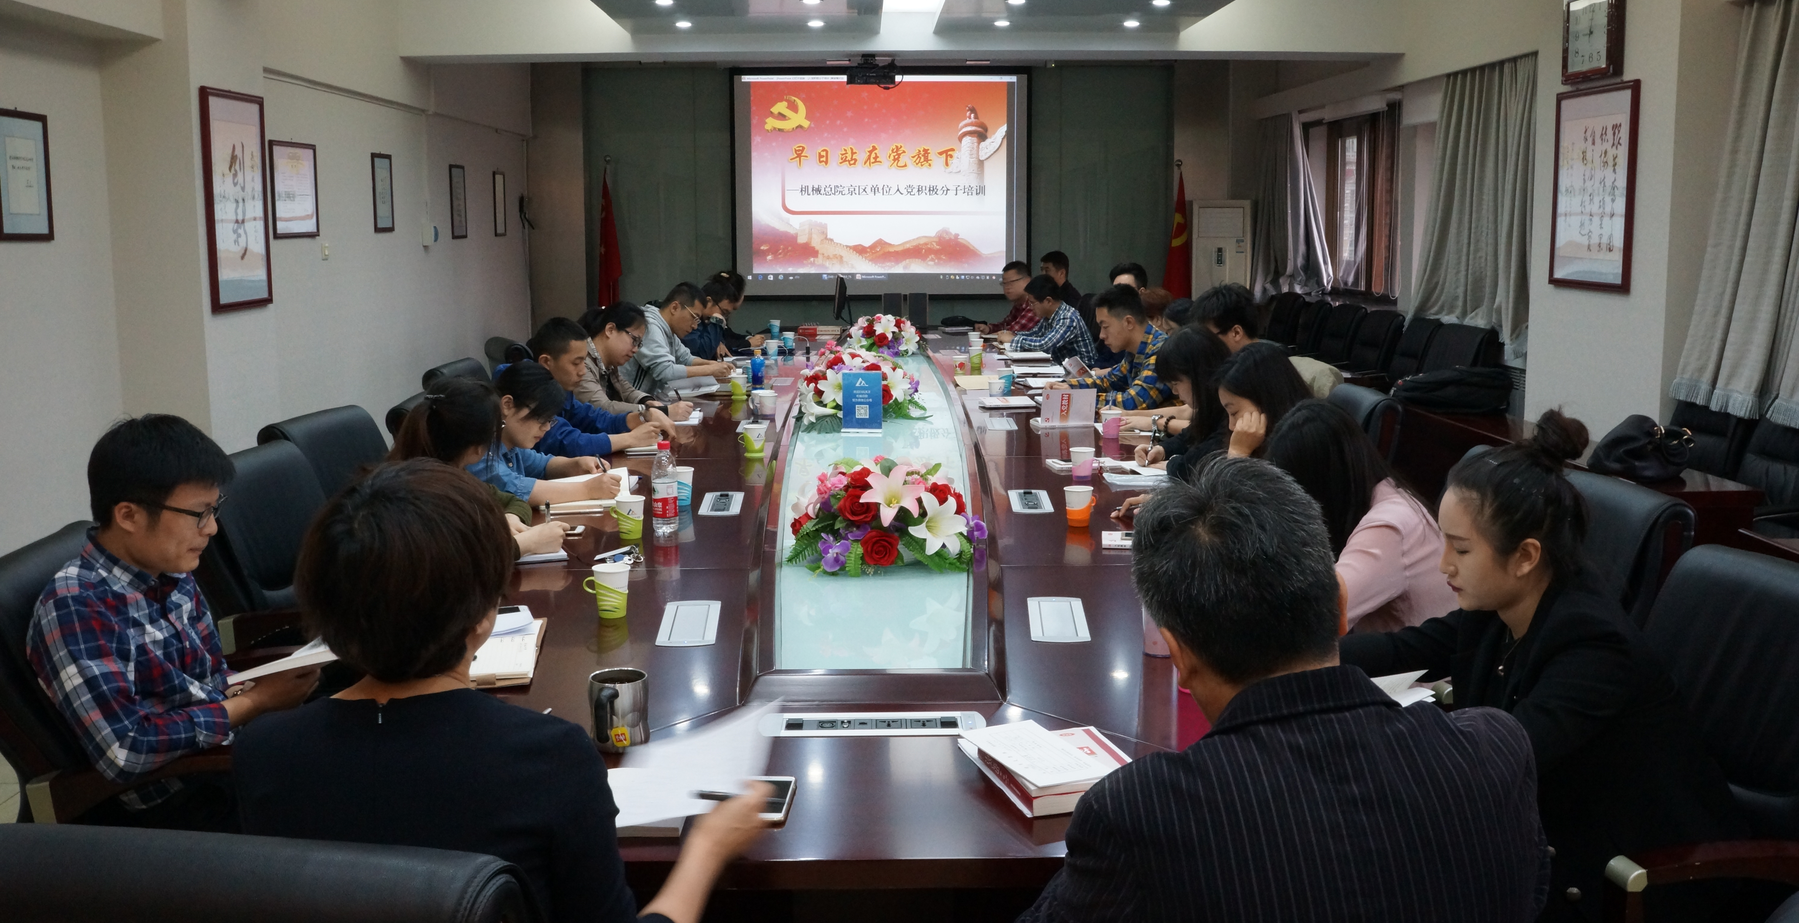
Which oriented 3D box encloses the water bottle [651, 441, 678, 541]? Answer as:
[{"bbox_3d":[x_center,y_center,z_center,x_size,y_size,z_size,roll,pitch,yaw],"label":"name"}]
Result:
[{"bbox_3d":[-0.581,0.065,3.708,0.066,0.230,0.066,-1,9,-1],"label":"water bottle"}]

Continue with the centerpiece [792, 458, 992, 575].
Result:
[{"bbox_3d":[-0.032,0.109,3.458,0.450,0.220,0.360,0,9,-2],"label":"centerpiece"}]

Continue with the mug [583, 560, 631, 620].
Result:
[{"bbox_3d":[-0.574,0.252,2.933,0.090,0.100,0.076,-1,9,-1],"label":"mug"}]

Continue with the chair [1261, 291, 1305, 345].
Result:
[{"bbox_3d":[2.518,-0.616,10.250,0.570,1.010,0.570,-1,9,-1],"label":"chair"}]

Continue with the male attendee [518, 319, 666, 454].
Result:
[{"bbox_3d":[-1.158,0.090,5.315,0.770,1.187,0.550,0,9,1],"label":"male attendee"}]

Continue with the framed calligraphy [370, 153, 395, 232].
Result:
[{"bbox_3d":[-2.960,-1.536,8.603,0.025,0.443,0.291,0,9,-2],"label":"framed calligraphy"}]

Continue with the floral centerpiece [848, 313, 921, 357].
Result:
[{"bbox_3d":[-0.089,-0.771,9.111,0.440,0.220,0.360,0,9,-2],"label":"floral centerpiece"}]

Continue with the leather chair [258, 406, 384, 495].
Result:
[{"bbox_3d":[-1.292,0.364,4.124,0.680,1.010,0.620,0,9,4],"label":"leather chair"}]

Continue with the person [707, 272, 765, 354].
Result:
[{"bbox_3d":[-1.149,-0.588,9.497,0.680,1.210,0.500,-1,9,-1],"label":"person"}]

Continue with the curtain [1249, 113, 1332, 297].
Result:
[{"bbox_3d":[2.741,-1.793,10.525,0.200,1.260,1.400,-1,9,-1],"label":"curtain"}]

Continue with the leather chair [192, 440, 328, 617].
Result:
[{"bbox_3d":[-1.235,0.462,3.598,0.660,0.980,0.620,0,9,1],"label":"leather chair"}]

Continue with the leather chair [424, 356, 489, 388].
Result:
[{"bbox_3d":[-1.337,0.133,5.605,0.680,1.010,0.620,0,9,0],"label":"leather chair"}]

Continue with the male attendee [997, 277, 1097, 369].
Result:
[{"bbox_3d":[0.901,-0.528,9.056,0.680,1.210,0.500,-1,9,-1],"label":"male attendee"}]

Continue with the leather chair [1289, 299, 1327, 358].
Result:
[{"bbox_3d":[2.681,-0.648,10.663,0.620,1.000,0.580,0,9,-2],"label":"leather chair"}]

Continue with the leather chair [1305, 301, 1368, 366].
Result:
[{"bbox_3d":[2.702,-0.543,9.991,0.620,1.000,0.580,0,9,-2],"label":"leather chair"}]

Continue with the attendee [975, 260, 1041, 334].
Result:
[{"bbox_3d":[0.794,-0.713,10.190,0.700,1.275,0.530,-2,9,-12],"label":"attendee"}]

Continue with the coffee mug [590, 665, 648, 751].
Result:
[{"bbox_3d":[-0.414,0.364,2.178,0.084,0.110,0.115,1,9,5],"label":"coffee mug"}]

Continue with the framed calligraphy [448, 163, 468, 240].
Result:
[{"bbox_3d":[-3.007,-1.767,10.235,0.025,0.493,0.302,0,9,-2],"label":"framed calligraphy"}]

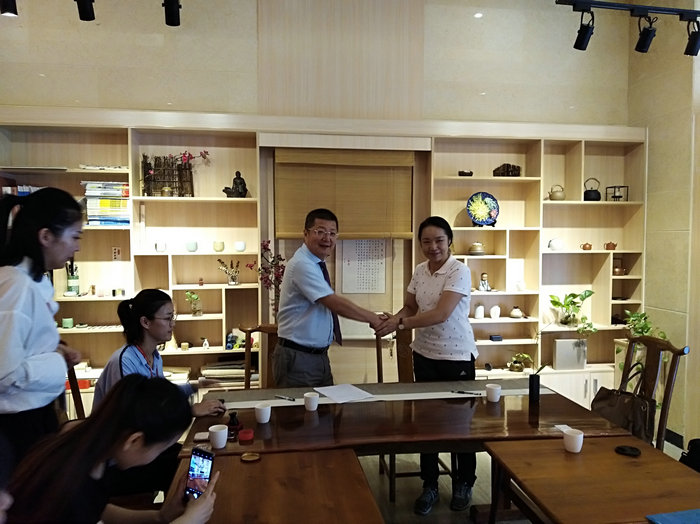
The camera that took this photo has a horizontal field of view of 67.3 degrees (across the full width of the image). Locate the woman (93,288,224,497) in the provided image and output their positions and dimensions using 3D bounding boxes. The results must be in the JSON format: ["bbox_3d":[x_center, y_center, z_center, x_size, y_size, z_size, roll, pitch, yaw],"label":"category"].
[{"bbox_3d":[-0.886,0.800,2.456,0.670,1.290,0.520,0,3,5],"label":"woman"}]

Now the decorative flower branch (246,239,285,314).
[{"bbox_3d":[-0.577,0.138,3.722,0.313,0.606,0.222,0,2,-9],"label":"decorative flower branch"}]

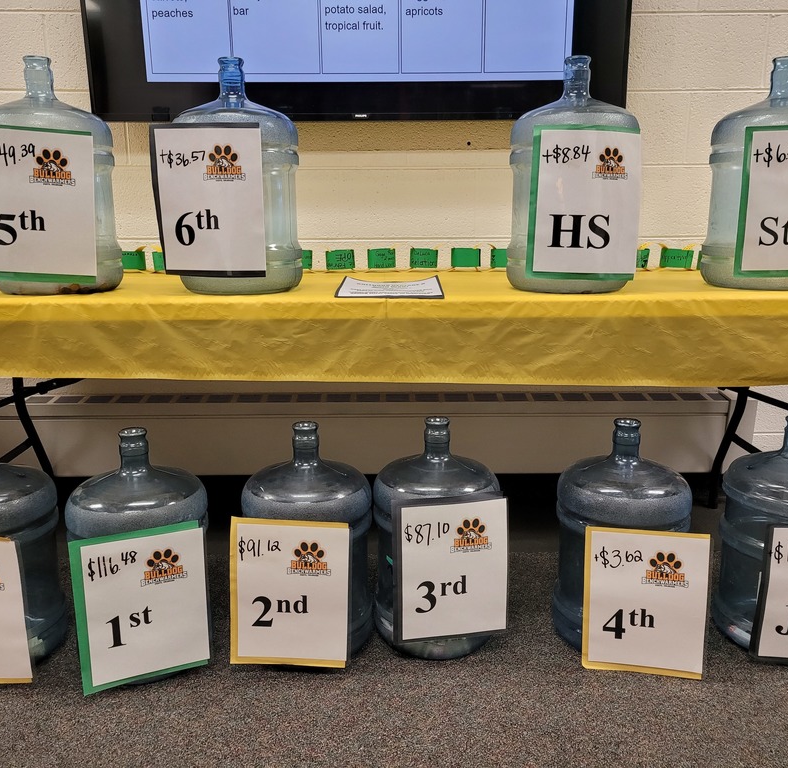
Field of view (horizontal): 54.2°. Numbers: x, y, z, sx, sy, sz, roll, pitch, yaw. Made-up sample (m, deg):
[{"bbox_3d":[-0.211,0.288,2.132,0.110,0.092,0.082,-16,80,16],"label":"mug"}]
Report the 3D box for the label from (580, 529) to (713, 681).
[{"bbox_3d":[0.493,0.429,1.506,0.233,0.304,0.012,1,12,14],"label":"label"}]

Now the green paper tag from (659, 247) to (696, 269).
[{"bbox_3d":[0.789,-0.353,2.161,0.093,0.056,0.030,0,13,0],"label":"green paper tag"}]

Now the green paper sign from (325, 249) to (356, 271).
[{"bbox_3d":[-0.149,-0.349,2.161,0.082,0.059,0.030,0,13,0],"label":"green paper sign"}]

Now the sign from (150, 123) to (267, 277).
[{"bbox_3d":[-0.374,-0.370,1.566,0.227,0.301,0.012,1,15,5],"label":"sign"}]

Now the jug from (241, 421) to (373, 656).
[{"bbox_3d":[-0.180,0.322,1.632,0.274,0.488,0.274,0,13,0],"label":"jug"}]

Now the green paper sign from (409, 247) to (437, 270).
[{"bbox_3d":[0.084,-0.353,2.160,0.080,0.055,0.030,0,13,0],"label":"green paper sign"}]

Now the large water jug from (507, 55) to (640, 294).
[{"bbox_3d":[0.389,-0.453,1.678,0.273,0.486,0.273,-2,13,-8],"label":"large water jug"}]

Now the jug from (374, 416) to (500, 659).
[{"bbox_3d":[0.091,0.310,1.648,0.273,0.486,0.273,0,13,0],"label":"jug"}]

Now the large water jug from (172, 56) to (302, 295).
[{"bbox_3d":[-0.343,-0.450,1.683,0.274,0.488,0.274,0,13,0],"label":"large water jug"}]

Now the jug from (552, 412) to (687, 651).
[{"bbox_3d":[0.483,0.313,1.634,0.273,0.486,0.273,3,13,13],"label":"jug"}]

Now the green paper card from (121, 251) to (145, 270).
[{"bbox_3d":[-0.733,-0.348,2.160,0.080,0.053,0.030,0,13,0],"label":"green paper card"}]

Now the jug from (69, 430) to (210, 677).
[{"bbox_3d":[-0.518,0.334,1.584,0.274,0.488,0.274,0,13,0],"label":"jug"}]

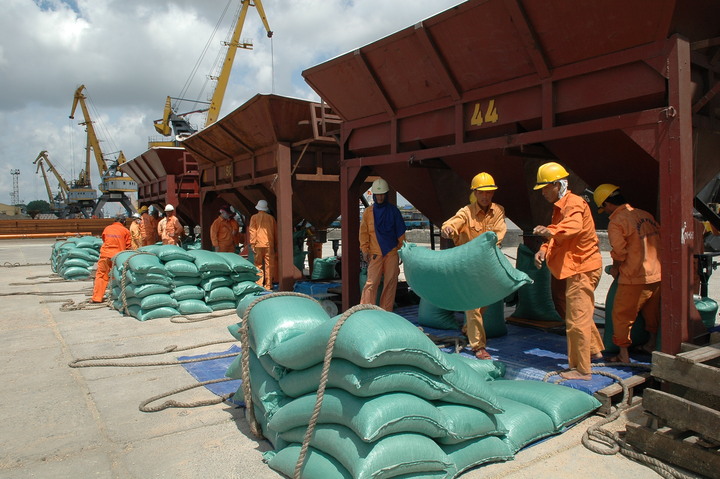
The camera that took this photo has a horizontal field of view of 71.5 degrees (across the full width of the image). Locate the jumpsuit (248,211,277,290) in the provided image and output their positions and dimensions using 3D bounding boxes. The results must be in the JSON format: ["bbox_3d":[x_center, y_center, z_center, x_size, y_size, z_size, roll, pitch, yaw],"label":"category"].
[{"bbox_3d":[-1.825,0.188,9.400,0.530,1.460,0.320,-2,3,-12],"label":"jumpsuit"}]

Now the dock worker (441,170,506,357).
[{"bbox_3d":[1.040,0.211,4.580,0.580,1.630,0.530,-1,3,3],"label":"dock worker"}]

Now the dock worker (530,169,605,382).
[{"bbox_3d":[1.653,0.218,3.980,0.550,1.650,0.490,-1,3,3],"label":"dock worker"}]

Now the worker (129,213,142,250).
[{"bbox_3d":[-5.384,0.141,12.038,0.420,1.580,0.480,0,3,19],"label":"worker"}]

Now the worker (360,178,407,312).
[{"bbox_3d":[0.281,0.122,6.100,0.540,1.730,0.380,0,3,3],"label":"worker"}]

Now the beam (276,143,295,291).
[{"bbox_3d":[-1.359,-0.375,9.141,0.260,2.690,0.170,-4,4,-39],"label":"beam"}]

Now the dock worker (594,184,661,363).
[{"bbox_3d":[2.436,0.306,4.500,0.500,1.570,0.540,-2,3,-28],"label":"dock worker"}]

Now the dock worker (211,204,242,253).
[{"bbox_3d":[-2.709,0.146,10.100,0.400,1.680,0.560,2,3,40],"label":"dock worker"}]

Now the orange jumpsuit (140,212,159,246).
[{"bbox_3d":[-5.092,0.150,12.000,0.380,1.450,0.500,-1,3,-18],"label":"orange jumpsuit"}]

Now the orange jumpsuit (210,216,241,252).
[{"bbox_3d":[-2.766,0.194,10.334,0.540,1.420,0.360,-2,3,-34],"label":"orange jumpsuit"}]

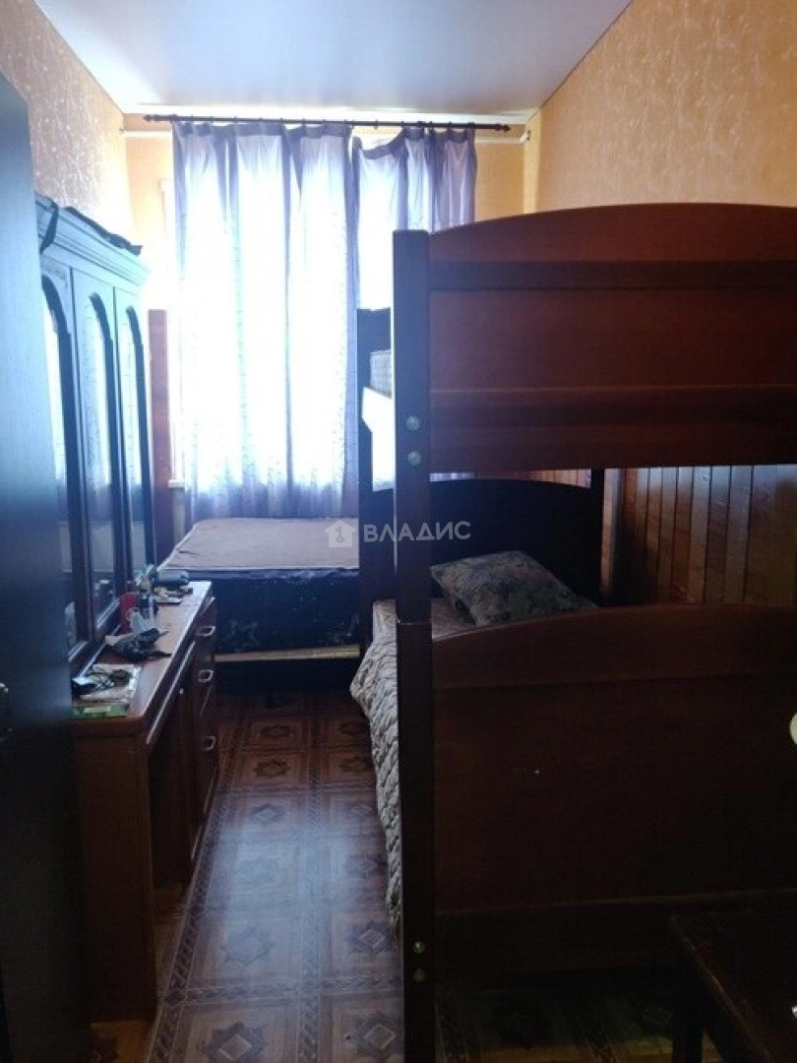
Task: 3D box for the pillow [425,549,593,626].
[{"bbox_3d":[0.420,0.215,2.926,0.480,0.130,0.400,-6,38,-20],"label":"pillow"}]

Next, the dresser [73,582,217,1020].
[{"bbox_3d":[-0.881,0.689,2.365,0.490,0.780,1.220,-1,11,-6],"label":"dresser"}]

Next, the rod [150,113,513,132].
[{"bbox_3d":[-0.357,-2.173,4.088,1.942,0.045,0.055,-1,11,-6],"label":"rod"}]

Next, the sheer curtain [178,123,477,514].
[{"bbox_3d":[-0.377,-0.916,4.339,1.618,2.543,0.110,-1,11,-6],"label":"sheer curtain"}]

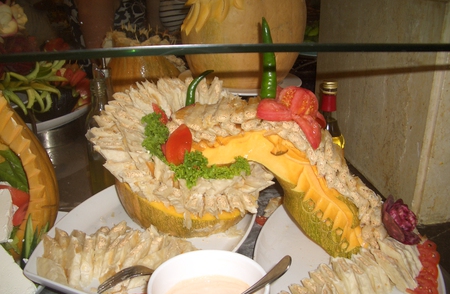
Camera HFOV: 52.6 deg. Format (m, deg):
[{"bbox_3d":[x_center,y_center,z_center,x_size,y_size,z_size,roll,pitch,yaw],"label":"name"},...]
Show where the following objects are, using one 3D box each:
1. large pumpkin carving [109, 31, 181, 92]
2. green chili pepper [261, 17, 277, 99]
[{"bbox_3d":[-0.251,-0.253,1.420,0.255,0.235,0.250,-1,22,0],"label":"large pumpkin carving"},{"bbox_3d":[0.076,-0.158,0.818,0.028,0.152,0.027,-6,22,0],"label":"green chili pepper"}]

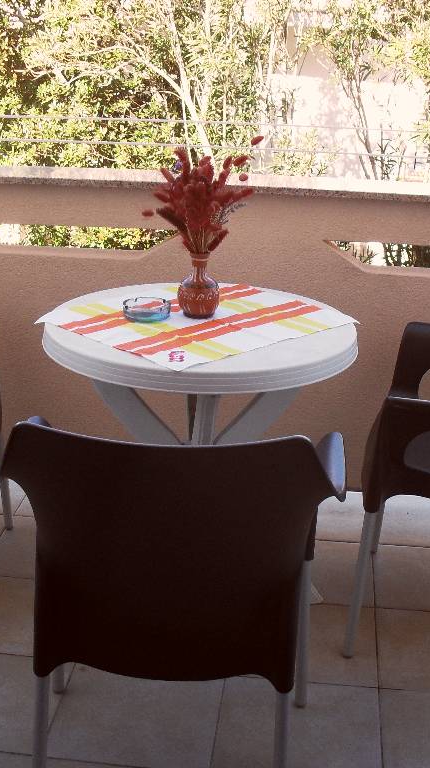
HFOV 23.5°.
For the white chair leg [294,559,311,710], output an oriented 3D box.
[{"bbox_3d":[0.183,0.514,2.108,0.026,0.366,0.026,2,24,3],"label":"white chair leg"}]

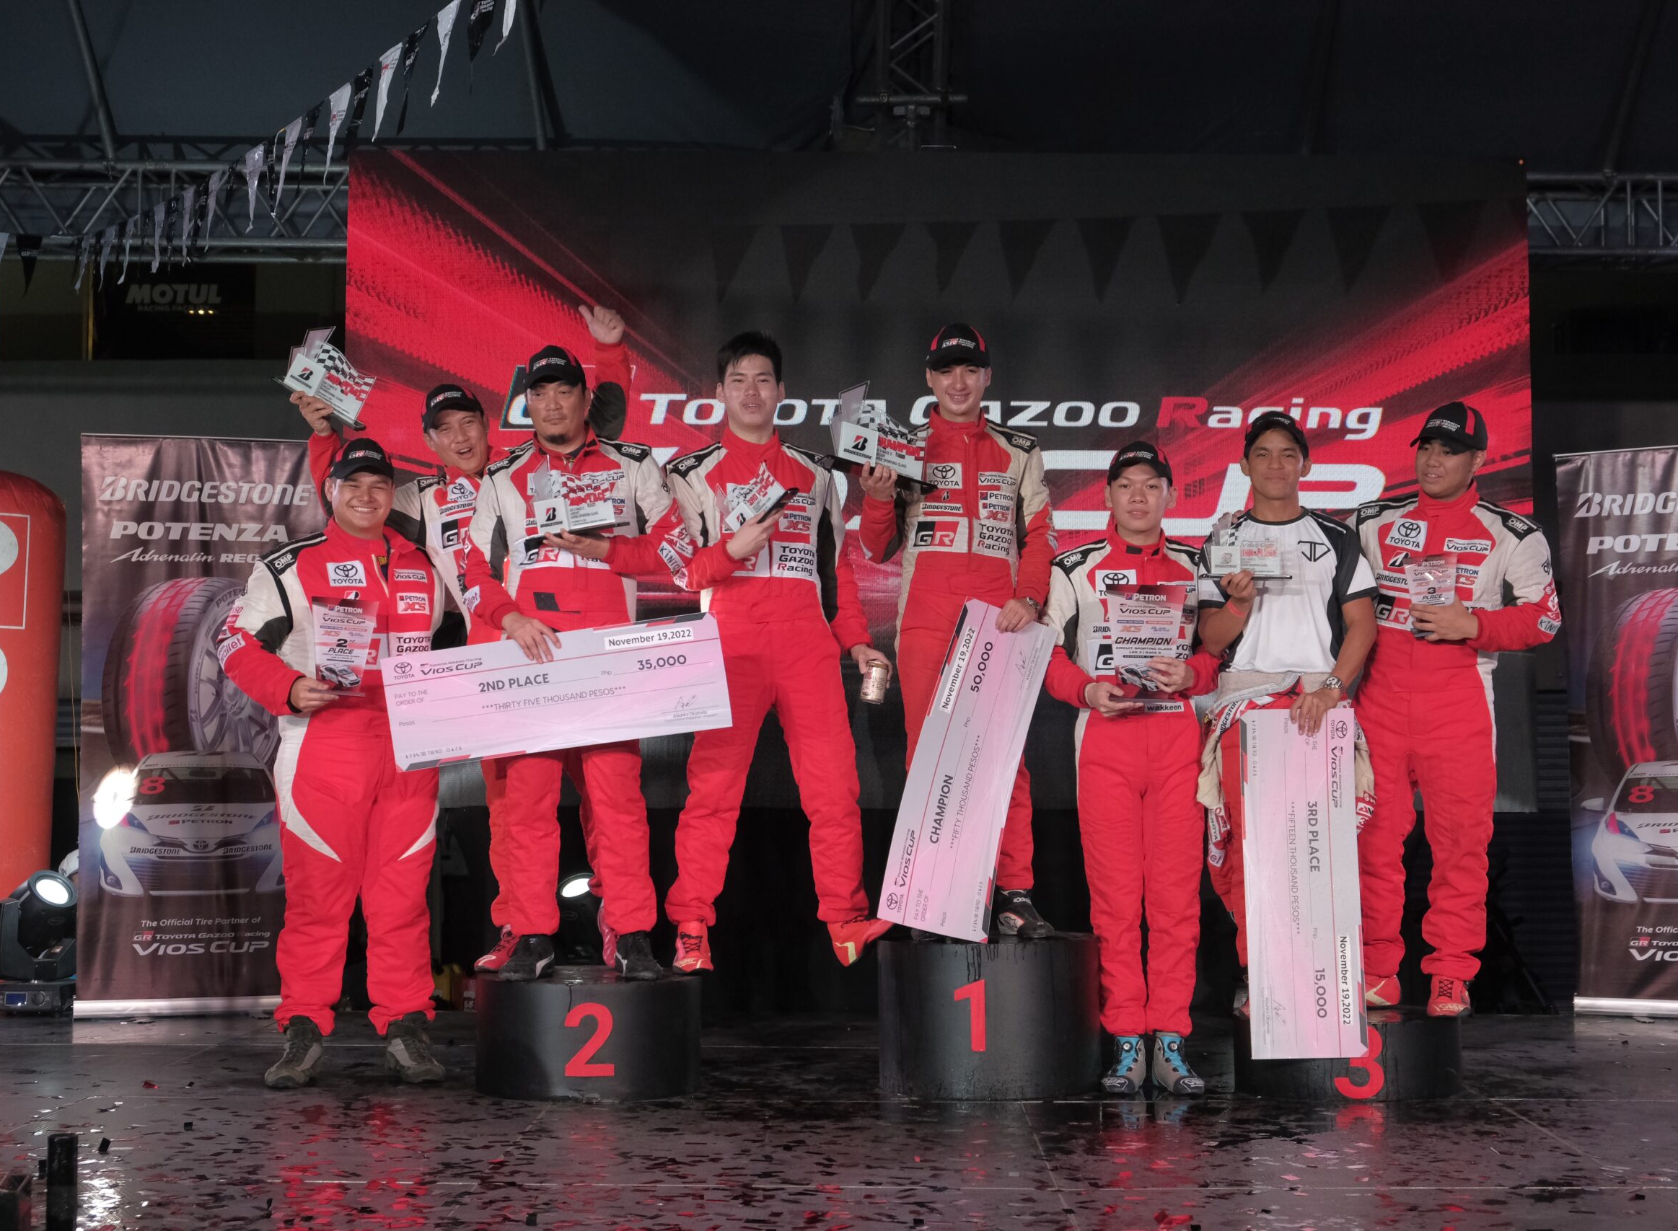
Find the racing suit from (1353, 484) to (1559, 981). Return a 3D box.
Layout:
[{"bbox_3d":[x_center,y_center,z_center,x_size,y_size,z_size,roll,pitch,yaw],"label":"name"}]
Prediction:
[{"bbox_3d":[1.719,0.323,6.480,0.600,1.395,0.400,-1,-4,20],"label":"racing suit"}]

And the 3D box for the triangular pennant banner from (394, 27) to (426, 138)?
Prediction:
[{"bbox_3d":[-1.295,-1.622,7.000,0.050,0.320,0.190,2,-4,-29],"label":"triangular pennant banner"}]

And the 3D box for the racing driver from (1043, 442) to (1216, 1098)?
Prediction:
[{"bbox_3d":[0.776,0.394,6.154,0.459,1.735,0.400,0,-4,6],"label":"racing driver"}]

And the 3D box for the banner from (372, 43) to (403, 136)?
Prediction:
[{"bbox_3d":[-1.435,-1.654,7.347,0.040,0.300,0.220,2,-4,-28],"label":"banner"}]

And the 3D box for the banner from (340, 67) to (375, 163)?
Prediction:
[{"bbox_3d":[-1.418,-1.475,6.800,0.030,0.270,0.150,12,-4,-37],"label":"banner"}]

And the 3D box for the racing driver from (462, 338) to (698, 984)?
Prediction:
[{"bbox_3d":[-0.690,0.104,6.106,0.631,1.705,0.460,1,-4,-7],"label":"racing driver"}]

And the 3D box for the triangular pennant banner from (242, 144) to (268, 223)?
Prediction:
[{"bbox_3d":[-2.233,-1.635,8.831,0.040,0.300,0.220,2,-4,-28],"label":"triangular pennant banner"}]

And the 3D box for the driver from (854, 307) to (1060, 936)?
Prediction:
[{"bbox_3d":[0.321,0.049,6.400,0.520,1.710,0.450,0,-4,1],"label":"driver"}]

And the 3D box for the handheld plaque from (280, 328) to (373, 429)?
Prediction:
[{"bbox_3d":[-1.452,-0.662,6.480,0.255,0.200,0.080,28,-3,-8],"label":"handheld plaque"}]

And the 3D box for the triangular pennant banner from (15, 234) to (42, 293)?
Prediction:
[{"bbox_3d":[-3.969,-1.719,11.300,0.040,0.290,0.200,-2,-4,31],"label":"triangular pennant banner"}]

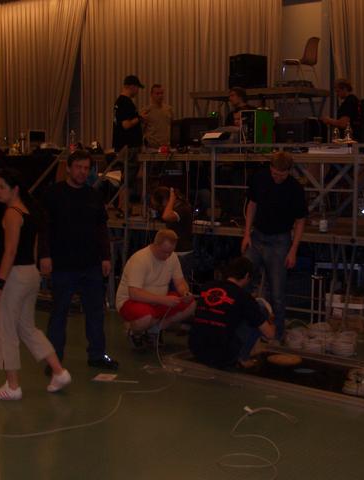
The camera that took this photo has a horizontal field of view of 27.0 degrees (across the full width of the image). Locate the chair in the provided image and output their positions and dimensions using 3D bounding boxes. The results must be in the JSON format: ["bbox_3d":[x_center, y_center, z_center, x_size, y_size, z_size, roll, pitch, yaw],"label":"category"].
[{"bbox_3d":[1.680,-2.445,10.613,0.520,0.800,0.480,4,6,30],"label":"chair"}]

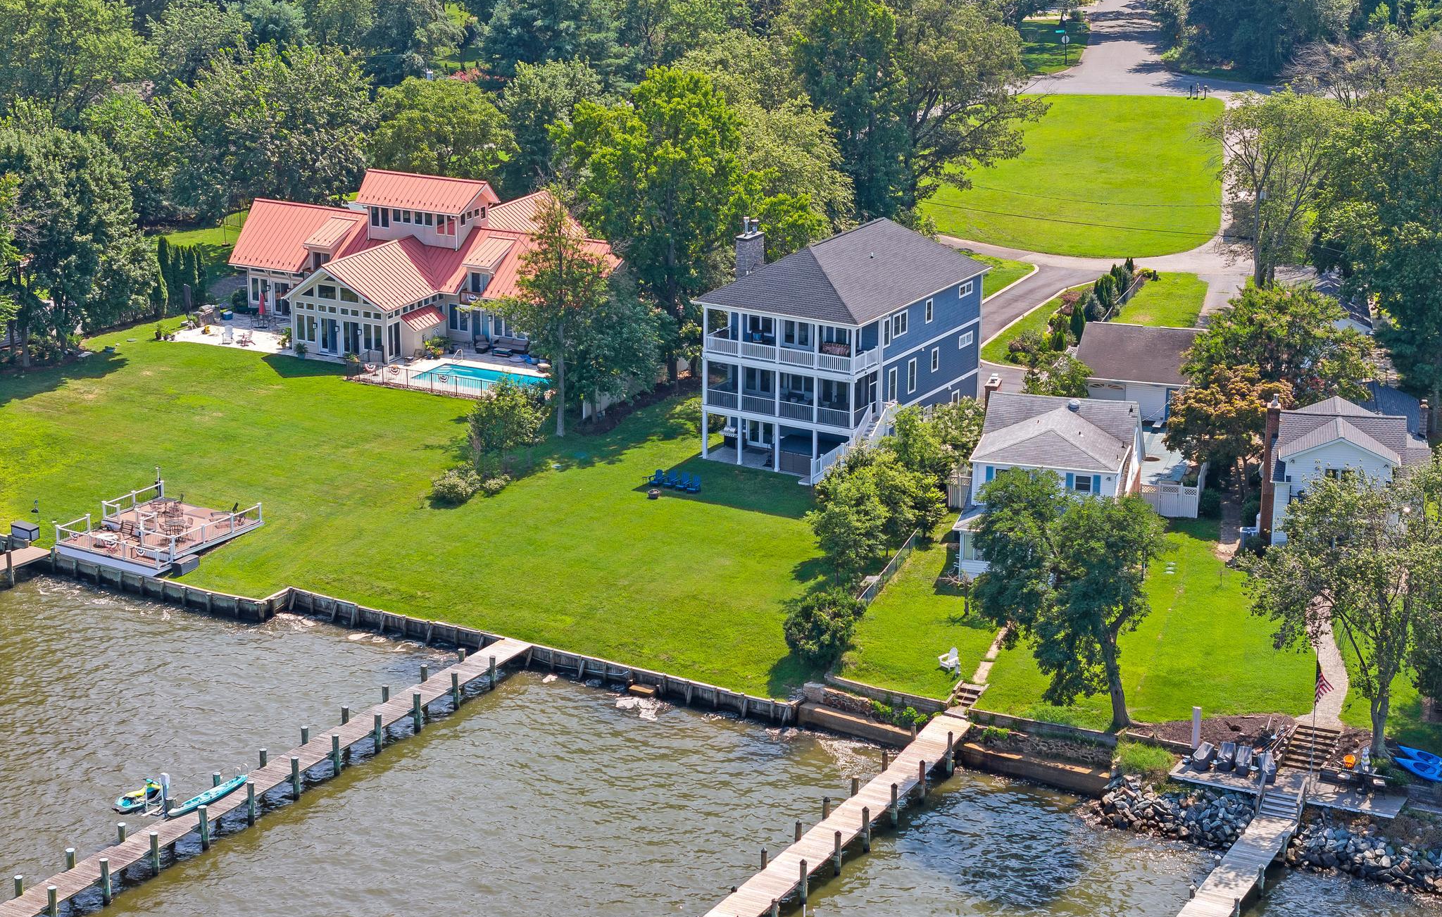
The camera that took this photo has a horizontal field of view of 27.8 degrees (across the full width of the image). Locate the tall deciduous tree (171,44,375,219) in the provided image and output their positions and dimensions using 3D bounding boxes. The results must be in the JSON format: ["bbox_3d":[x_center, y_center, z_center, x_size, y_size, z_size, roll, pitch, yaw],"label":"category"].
[{"bbox_3d":[-35.076,-26.238,230.126,16.000,12.533,15.000,0,17,0],"label":"tall deciduous tree"}]

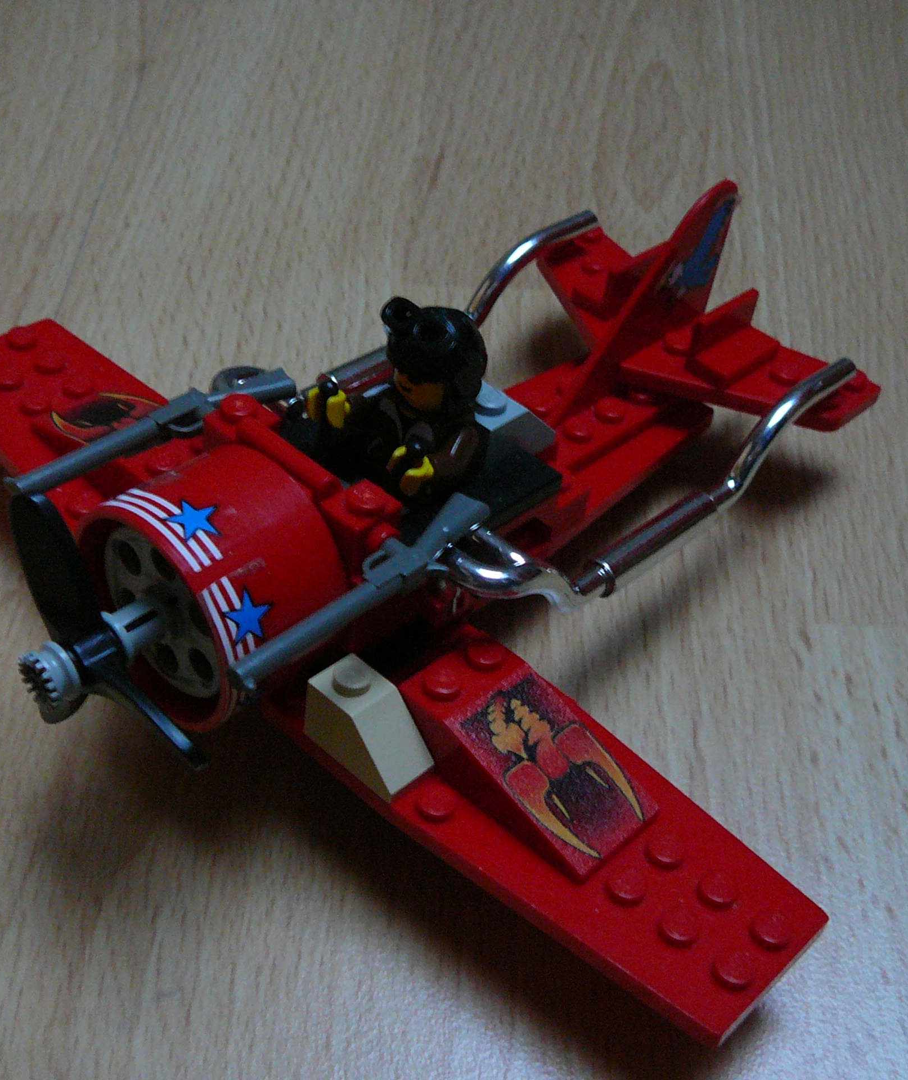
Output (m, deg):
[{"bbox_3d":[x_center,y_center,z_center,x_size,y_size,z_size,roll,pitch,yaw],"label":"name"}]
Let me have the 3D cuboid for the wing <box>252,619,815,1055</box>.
[{"bbox_3d":[0.014,0.031,0.183,0.066,0.015,0.032,35,47,29],"label":"wing"}]

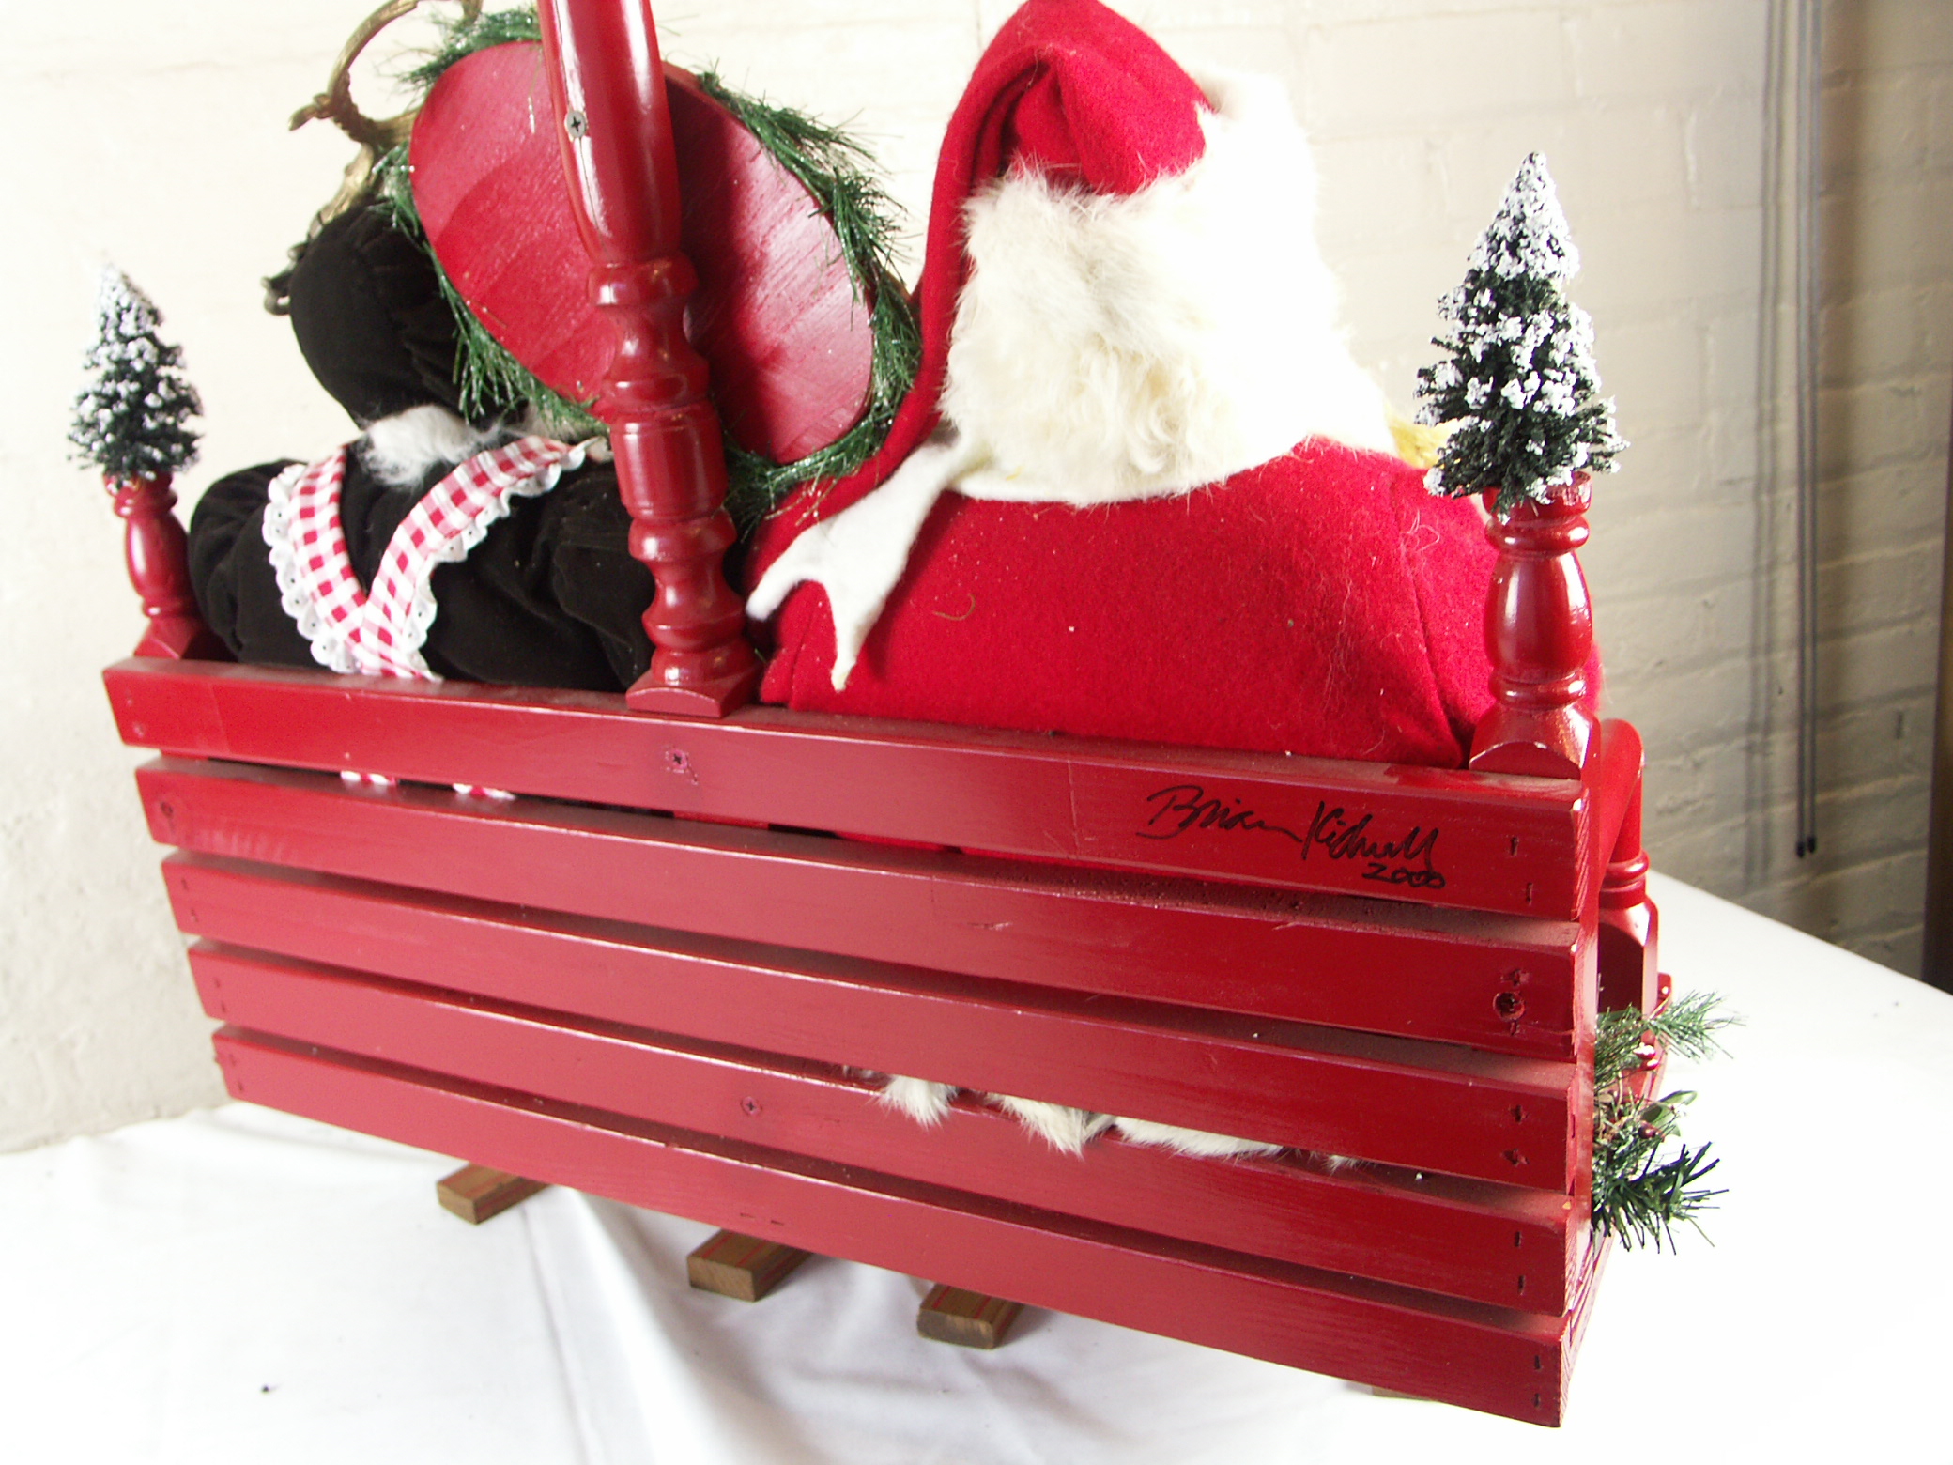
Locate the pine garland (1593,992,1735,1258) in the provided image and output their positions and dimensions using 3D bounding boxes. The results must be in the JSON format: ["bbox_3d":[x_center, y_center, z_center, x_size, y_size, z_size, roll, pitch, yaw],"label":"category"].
[{"bbox_3d":[0.256,0.133,0.692,0.085,0.085,0.130,5,23,27],"label":"pine garland"}]

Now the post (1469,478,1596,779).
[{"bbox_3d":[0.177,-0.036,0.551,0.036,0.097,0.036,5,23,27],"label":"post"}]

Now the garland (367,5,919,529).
[{"bbox_3d":[-0.142,-0.191,0.716,0.260,0.188,0.050,32,33,13],"label":"garland"}]

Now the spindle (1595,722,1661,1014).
[{"bbox_3d":[0.279,0.060,0.769,0.037,0.135,0.037,5,23,27],"label":"spindle"}]

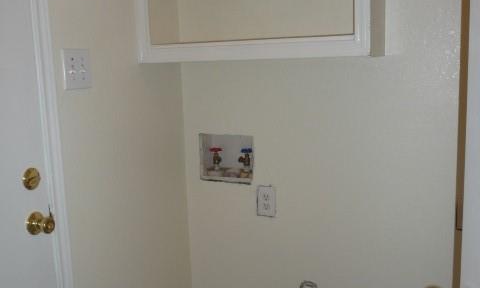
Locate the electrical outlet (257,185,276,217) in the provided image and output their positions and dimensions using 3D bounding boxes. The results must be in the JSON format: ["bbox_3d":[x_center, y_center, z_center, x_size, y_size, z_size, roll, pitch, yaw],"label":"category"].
[{"bbox_3d":[0.105,0.229,2.047,0.074,0.121,0.010,2,9,23],"label":"electrical outlet"}]

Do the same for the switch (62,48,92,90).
[{"bbox_3d":[-0.478,-0.222,1.532,0.014,0.117,0.119,2,9,23],"label":"switch"}]

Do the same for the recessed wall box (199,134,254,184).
[{"bbox_3d":[-0.040,0.053,2.133,0.238,0.198,0.085,2,9,23],"label":"recessed wall box"}]

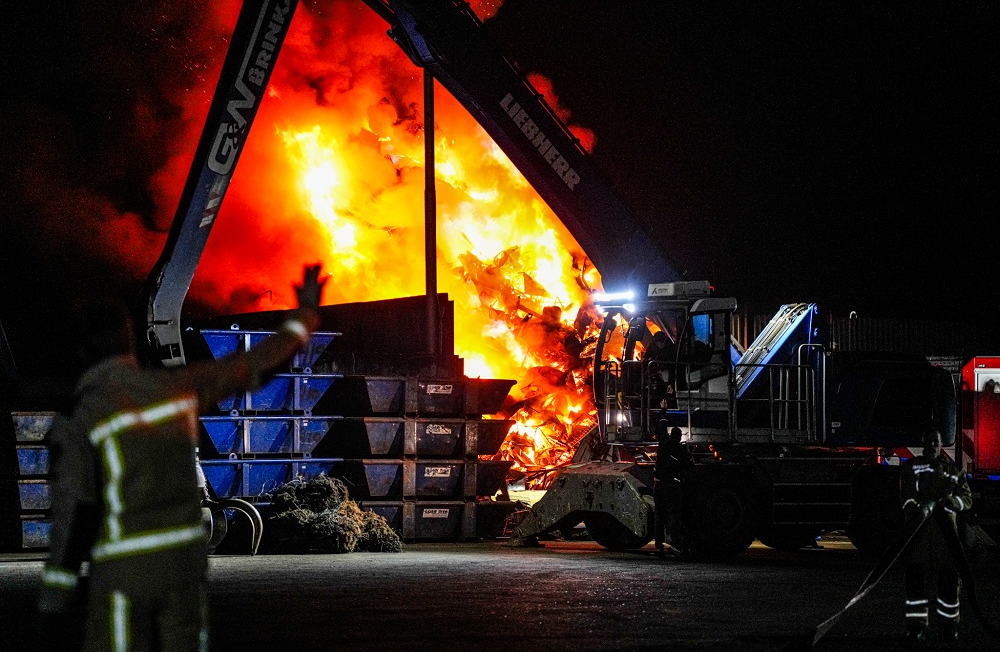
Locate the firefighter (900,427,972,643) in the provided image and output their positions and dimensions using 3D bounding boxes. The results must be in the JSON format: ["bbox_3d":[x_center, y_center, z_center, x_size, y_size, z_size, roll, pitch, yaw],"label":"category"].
[{"bbox_3d":[3.795,1.817,28.000,0.600,1.840,0.460,0,-2,-2],"label":"firefighter"}]

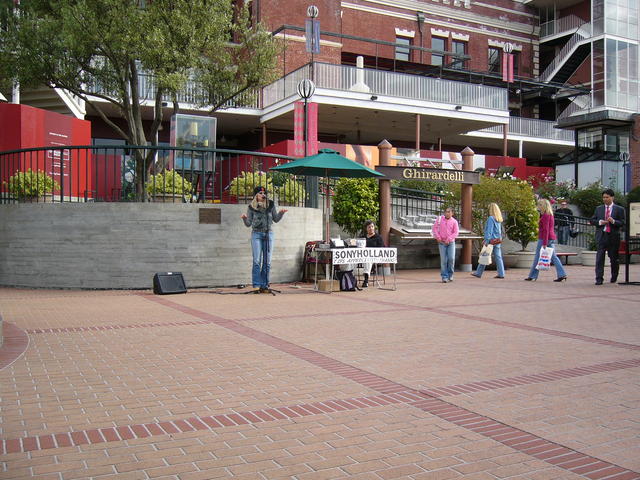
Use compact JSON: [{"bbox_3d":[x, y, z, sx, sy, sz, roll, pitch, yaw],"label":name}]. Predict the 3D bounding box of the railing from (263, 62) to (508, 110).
[{"bbox_3d":[3.214,-7.022,32.000,10.900,1.070,5.400,0,1,-28],"label":"railing"}]

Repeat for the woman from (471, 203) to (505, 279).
[{"bbox_3d":[3.531,0.015,13.600,0.720,1.590,0.500,1,1,23],"label":"woman"}]

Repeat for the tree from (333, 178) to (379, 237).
[{"bbox_3d":[0.851,-0.378,15.300,1.200,2.100,1.200,0,1,0],"label":"tree"}]

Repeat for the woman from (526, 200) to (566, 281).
[{"bbox_3d":[4.470,0.010,12.800,0.830,1.640,0.500,1,1,22],"label":"woman"}]

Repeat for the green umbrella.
[{"bbox_3d":[0.131,-0.371,10.900,1.950,2.330,1.950,0,1,0],"label":"green umbrella"}]

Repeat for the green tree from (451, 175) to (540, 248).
[{"bbox_3d":[4.584,-0.696,17.000,2.200,2.100,1.800,0,1,-28],"label":"green tree"}]

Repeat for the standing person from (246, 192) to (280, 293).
[{"bbox_3d":[-0.908,-0.021,10.400,0.680,1.650,0.450,0,1,-12],"label":"standing person"}]

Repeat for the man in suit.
[{"bbox_3d":[5.439,-0.066,12.200,0.600,1.780,0.500,1,1,36],"label":"man in suit"}]

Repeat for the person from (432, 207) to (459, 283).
[{"bbox_3d":[2.463,0.108,12.700,0.540,1.460,0.350,1,1,10],"label":"person"}]

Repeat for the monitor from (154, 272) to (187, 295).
[{"bbox_3d":[-2.237,0.637,9.700,0.410,0.310,0.320,0,1,-33],"label":"monitor"}]

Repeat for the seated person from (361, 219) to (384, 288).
[{"bbox_3d":[0.921,0.230,11.350,0.500,1.160,0.720,0,1,6],"label":"seated person"}]

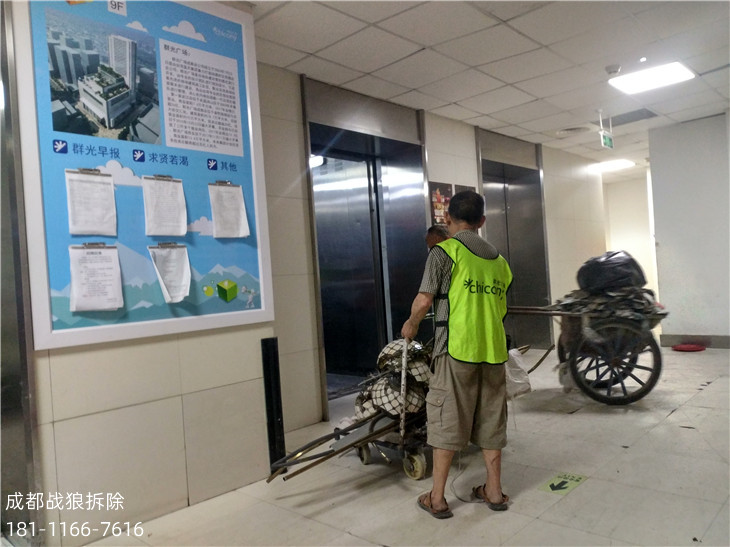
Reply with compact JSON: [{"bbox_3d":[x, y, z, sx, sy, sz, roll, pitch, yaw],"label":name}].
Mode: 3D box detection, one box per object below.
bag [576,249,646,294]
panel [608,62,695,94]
[{"bbox_3d":[2.122,-0.010,4.900,0.570,0.380,0.490,-3,0,7],"label":"bag"},{"bbox_3d":[2.598,-1.781,5.162,0.600,0.060,0.600,-4,-1,43],"label":"panel"}]

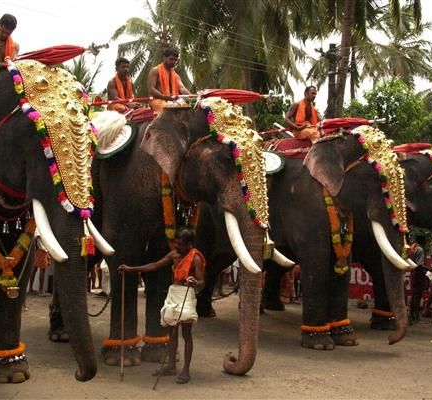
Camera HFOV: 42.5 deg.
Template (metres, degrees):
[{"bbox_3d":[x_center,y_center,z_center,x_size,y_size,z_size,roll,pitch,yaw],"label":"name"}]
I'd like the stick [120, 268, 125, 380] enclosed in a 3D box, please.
[{"bbox_3d":[-0.991,1.312,5.895,0.030,1.180,0.030,0,-4,0],"label":"stick"}]

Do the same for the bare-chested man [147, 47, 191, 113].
[{"bbox_3d":[-0.578,-1.441,6.750,0.580,0.880,0.620,3,-6,-37],"label":"bare-chested man"}]

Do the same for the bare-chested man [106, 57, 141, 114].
[{"bbox_3d":[-1.233,-1.513,7.400,0.580,0.850,0.620,4,-6,-40],"label":"bare-chested man"}]

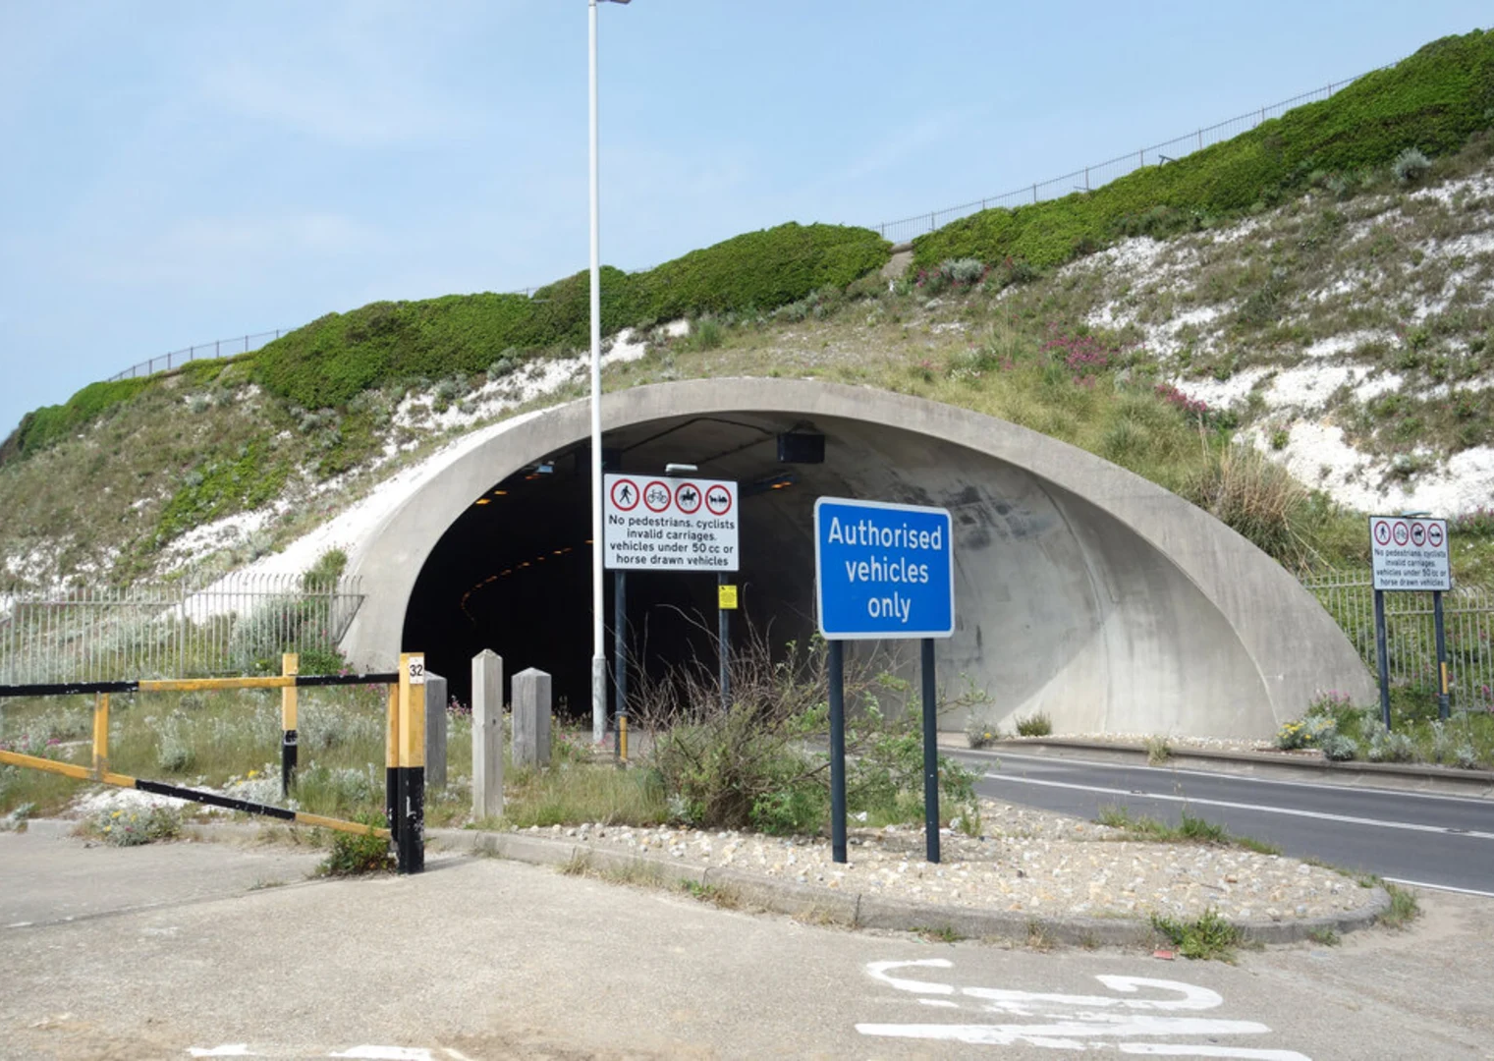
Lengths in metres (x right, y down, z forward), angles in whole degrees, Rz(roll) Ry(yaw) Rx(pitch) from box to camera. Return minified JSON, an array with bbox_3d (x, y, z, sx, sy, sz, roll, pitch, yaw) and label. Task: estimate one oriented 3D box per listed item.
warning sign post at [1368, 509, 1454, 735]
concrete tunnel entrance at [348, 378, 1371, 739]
[{"bbox_3d":[12.240,1.729,22.648,2.200,3.940,0.200,2,-5,-27],"label":"warning sign post"},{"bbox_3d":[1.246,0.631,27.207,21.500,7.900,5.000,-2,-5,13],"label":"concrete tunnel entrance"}]

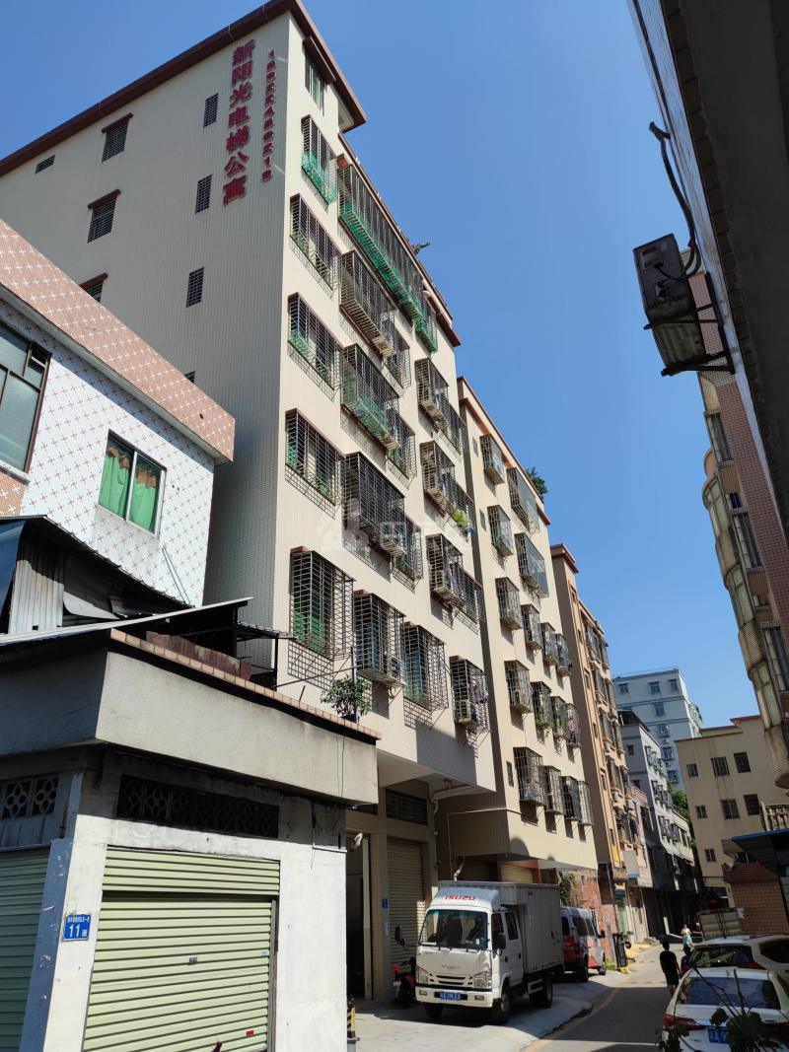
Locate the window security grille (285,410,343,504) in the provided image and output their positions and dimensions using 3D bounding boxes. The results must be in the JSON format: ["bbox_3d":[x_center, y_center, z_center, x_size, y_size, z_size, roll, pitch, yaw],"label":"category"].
[{"bbox_3d":[-1.633,-1.443,15.612,0.310,1.200,2.014,-14,-30,23],"label":"window security grille"}]

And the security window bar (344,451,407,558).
[{"bbox_3d":[-0.412,-0.432,17.672,0.440,1.777,2.320,-14,-30,23],"label":"security window bar"}]

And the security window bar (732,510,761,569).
[{"bbox_3d":[8.855,0.354,18.303,0.380,1.550,0.120,-15,-30,22],"label":"security window bar"}]

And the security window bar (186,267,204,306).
[{"bbox_3d":[-4.679,-5.640,17.128,0.430,1.100,0.080,-15,-30,22],"label":"security window bar"}]

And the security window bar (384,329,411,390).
[{"bbox_3d":[0.076,-5.071,21.619,0.320,1.400,1.420,-14,-28,22],"label":"security window bar"}]

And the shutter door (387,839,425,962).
[{"bbox_3d":[0.366,10.245,19.222,0.120,3.550,2.300,-15,-30,22],"label":"shutter door"}]

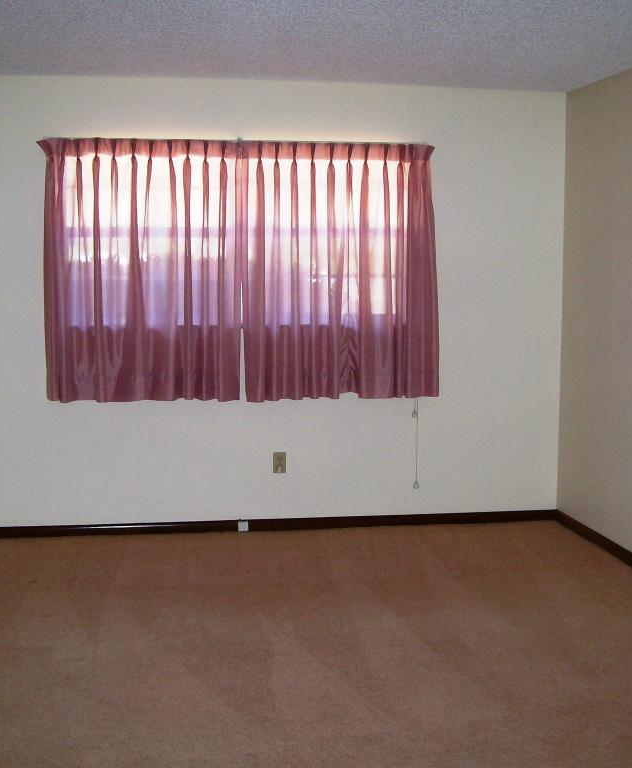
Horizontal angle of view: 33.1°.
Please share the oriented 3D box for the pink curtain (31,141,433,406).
[{"bbox_3d":[-0.365,-0.592,5.663,2.108,1.373,0.128,-1,7,-9],"label":"pink curtain"}]

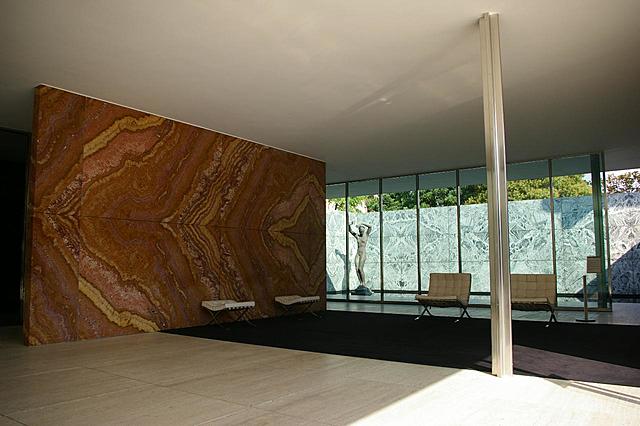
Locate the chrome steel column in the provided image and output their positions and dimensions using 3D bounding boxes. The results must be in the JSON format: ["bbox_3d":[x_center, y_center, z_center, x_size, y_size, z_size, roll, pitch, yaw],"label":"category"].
[{"bbox_3d":[1.510,-0.203,4.115,0.162,3.100,0.162,-4,-7,37],"label":"chrome steel column"}]

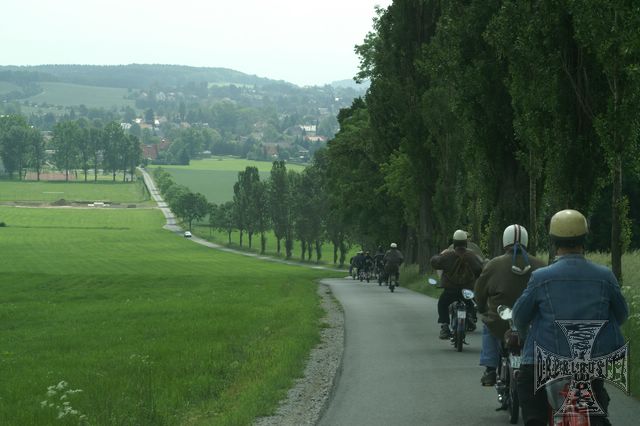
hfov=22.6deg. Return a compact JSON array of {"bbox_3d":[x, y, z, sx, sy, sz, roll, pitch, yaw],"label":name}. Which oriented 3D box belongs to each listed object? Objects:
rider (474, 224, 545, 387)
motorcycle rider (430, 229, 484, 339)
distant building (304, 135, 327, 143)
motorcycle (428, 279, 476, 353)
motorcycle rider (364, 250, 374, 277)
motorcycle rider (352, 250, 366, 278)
[{"bbox_3d":[1.730,0.820,14.250,0.720,1.430,0.820,0,1,1],"label":"rider"},{"bbox_3d":[2.014,1.042,23.200,0.760,1.520,0.850,0,-1,1],"label":"motorcycle rider"},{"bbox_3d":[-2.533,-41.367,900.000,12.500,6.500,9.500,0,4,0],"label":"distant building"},{"bbox_3d":[1.980,1.465,23.200,0.750,1.050,1.850,0,-1,1],"label":"motorcycle"},{"bbox_3d":[2.635,2.786,86.000,0.680,1.500,0.850,0,-1,0],"label":"motorcycle rider"},{"bbox_3d":[2.245,2.851,88.000,0.700,1.520,0.850,0,-1,-1],"label":"motorcycle rider"}]

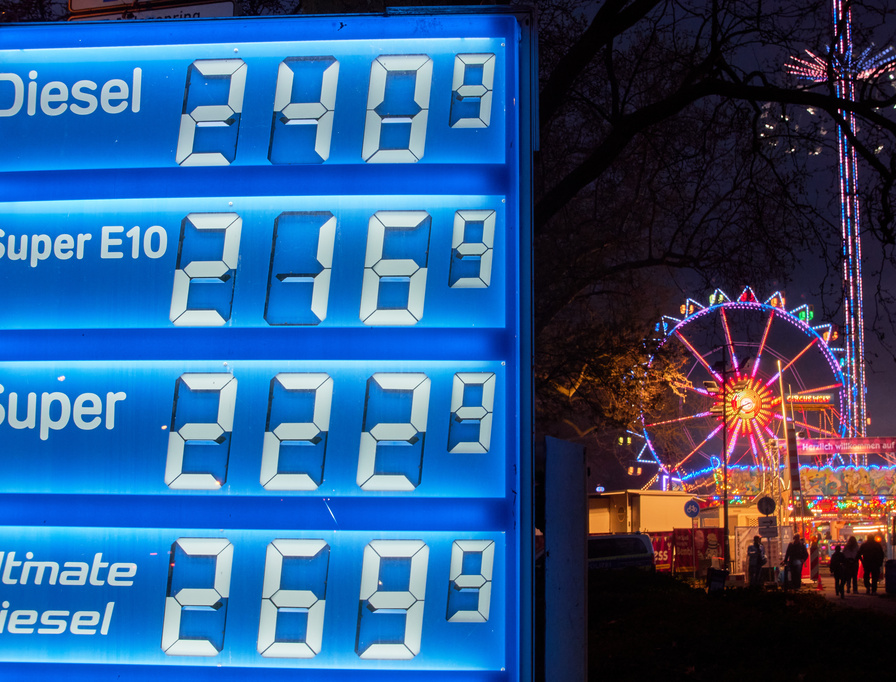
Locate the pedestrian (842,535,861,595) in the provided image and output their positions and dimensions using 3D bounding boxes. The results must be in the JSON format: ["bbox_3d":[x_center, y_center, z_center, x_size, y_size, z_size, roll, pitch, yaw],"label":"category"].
[{"bbox_3d":[11.915,6.619,44.500,0.540,1.685,0.420,0,-8,3],"label":"pedestrian"}]

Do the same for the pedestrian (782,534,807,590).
[{"bbox_3d":[11.176,7.112,48.500,0.680,1.751,0.500,5,-9,-30],"label":"pedestrian"}]

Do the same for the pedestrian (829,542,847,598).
[{"bbox_3d":[10.947,6.490,42.300,0.480,1.471,0.420,0,-8,3],"label":"pedestrian"}]

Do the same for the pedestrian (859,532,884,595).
[{"bbox_3d":[12.505,6.604,44.500,0.720,1.791,0.450,0,-8,3],"label":"pedestrian"}]

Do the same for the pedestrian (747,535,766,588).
[{"bbox_3d":[10.063,7.202,49.000,0.580,1.705,0.420,5,-9,-30],"label":"pedestrian"}]

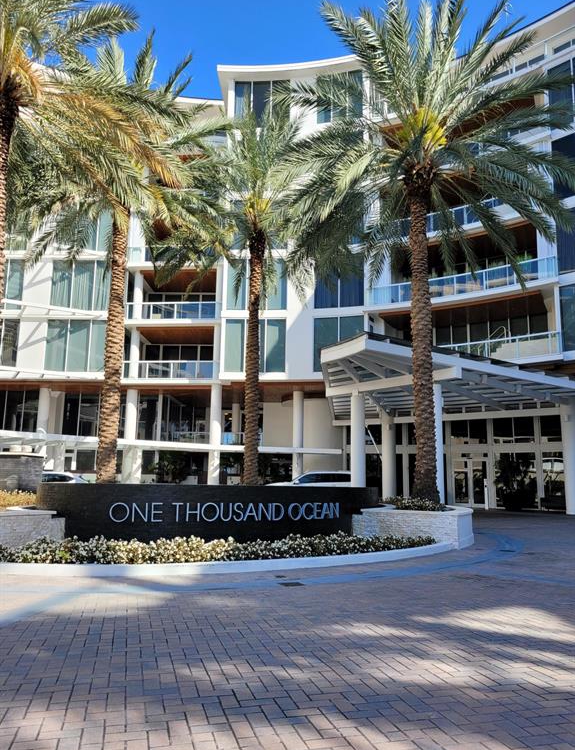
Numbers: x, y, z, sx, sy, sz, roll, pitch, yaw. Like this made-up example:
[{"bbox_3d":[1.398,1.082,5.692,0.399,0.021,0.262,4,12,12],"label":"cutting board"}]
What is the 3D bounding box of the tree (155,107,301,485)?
[{"bbox_3d":[-1.955,-2.911,22.247,6.200,15.000,6.200,1,-9,0],"label":"tree"}]

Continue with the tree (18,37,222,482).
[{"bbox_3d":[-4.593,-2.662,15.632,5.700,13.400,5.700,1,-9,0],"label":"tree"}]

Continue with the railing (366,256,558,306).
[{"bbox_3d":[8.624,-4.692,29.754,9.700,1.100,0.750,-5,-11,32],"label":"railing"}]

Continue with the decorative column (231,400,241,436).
[{"bbox_3d":[-4.060,3.827,44.653,0.630,3.100,0.630,1,-9,0],"label":"decorative column"}]

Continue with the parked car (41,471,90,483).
[{"bbox_3d":[-11.539,5.258,26.971,4.600,1.630,1.850,1,-9,3],"label":"parked car"}]

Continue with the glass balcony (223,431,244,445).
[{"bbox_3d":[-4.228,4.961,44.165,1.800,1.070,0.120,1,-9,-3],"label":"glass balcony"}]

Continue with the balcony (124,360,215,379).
[{"bbox_3d":[-7.044,-0.311,33.987,5.400,1.106,0.150,0,-9,5],"label":"balcony"}]

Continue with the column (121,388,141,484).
[{"bbox_3d":[-9.230,3.892,33.690,0.720,6.208,0.720,1,-9,0],"label":"column"}]

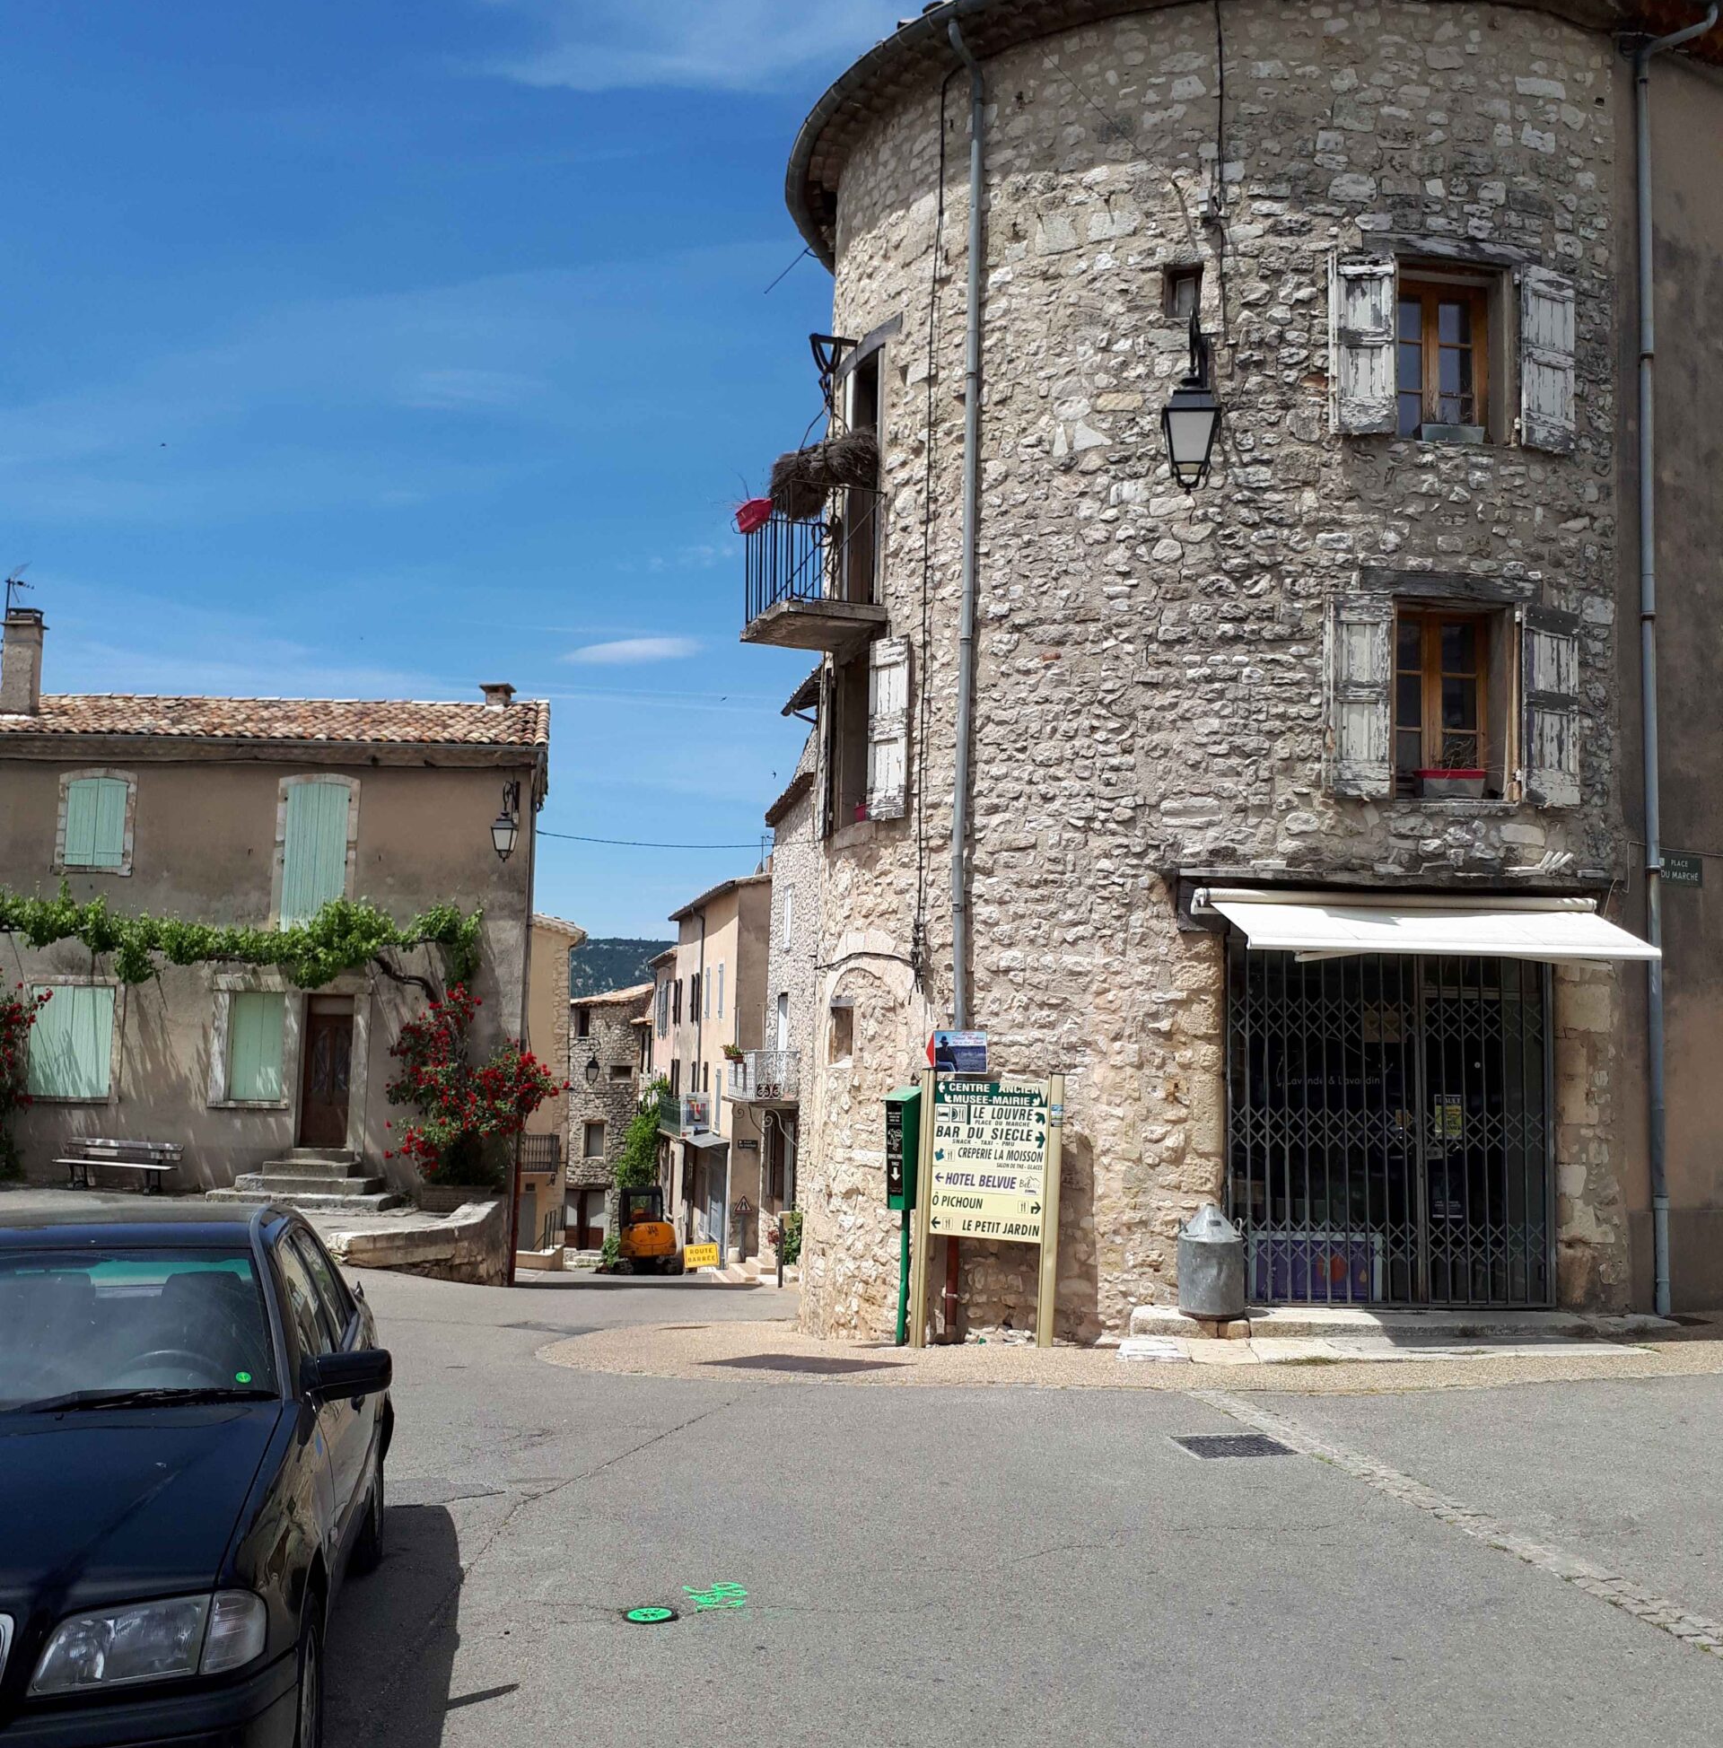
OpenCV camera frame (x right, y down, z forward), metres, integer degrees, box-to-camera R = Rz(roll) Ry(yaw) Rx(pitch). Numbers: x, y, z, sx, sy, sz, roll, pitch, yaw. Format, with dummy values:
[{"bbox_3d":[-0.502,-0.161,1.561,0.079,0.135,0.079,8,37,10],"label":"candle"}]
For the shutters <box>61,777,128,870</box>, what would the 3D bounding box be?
[{"bbox_3d":[-11.658,-0.781,27.316,0.875,1.323,0.060,1,-5,-1],"label":"shutters"}]

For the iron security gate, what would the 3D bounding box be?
[{"bbox_3d":[3.544,1.646,12.070,2.255,2.473,0.250,2,-6,-4],"label":"iron security gate"}]

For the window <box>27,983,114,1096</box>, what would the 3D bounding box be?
[{"bbox_3d":[-11.919,2.539,27.061,1.223,1.687,0.080,1,-5,-1],"label":"window"}]

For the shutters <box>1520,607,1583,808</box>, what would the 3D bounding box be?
[{"bbox_3d":[5.220,-1.257,13.444,0.523,1.456,0.050,3,-6,-24],"label":"shutters"}]

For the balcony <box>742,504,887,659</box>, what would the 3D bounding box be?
[{"bbox_3d":[-0.377,-2.403,14.388,0.800,1.100,1.280,3,-6,-19],"label":"balcony"}]

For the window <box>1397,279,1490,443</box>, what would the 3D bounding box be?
[{"bbox_3d":[4.336,-3.890,13.698,0.960,1.260,0.100,2,-5,-9],"label":"window"}]

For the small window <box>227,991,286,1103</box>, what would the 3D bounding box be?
[{"bbox_3d":[-9.186,2.632,27.255,0.759,1.658,0.060,1,-5,-1],"label":"small window"}]

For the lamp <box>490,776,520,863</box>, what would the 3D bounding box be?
[{"bbox_3d":[-5.232,-0.769,26.767,0.380,1.200,0.780,1,-6,2],"label":"lamp"}]

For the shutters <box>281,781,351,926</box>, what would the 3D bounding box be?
[{"bbox_3d":[-8.331,-0.223,27.330,0.959,2.338,0.060,1,-5,-1],"label":"shutters"}]

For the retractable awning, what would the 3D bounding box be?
[{"bbox_3d":[3.714,0.343,11.723,2.750,0.477,0.950,2,-6,-5],"label":"retractable awning"}]

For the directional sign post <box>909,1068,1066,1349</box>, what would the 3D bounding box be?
[{"bbox_3d":[0.843,2.248,12.016,0.990,1.839,0.100,-1,-6,24],"label":"directional sign post"}]

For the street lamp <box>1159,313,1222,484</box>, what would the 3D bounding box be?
[{"bbox_3d":[2.199,-3.090,11.911,0.380,1.170,0.700,0,-6,17],"label":"street lamp"}]

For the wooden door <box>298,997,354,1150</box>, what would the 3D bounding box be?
[{"bbox_3d":[-8.043,2.987,26.969,0.755,2.296,0.120,1,-6,2],"label":"wooden door"}]

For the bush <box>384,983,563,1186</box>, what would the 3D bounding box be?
[{"bbox_3d":[-5.671,3.104,26.260,2.500,2.950,1.100,1,-6,2],"label":"bush"}]

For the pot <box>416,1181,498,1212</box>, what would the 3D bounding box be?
[{"bbox_3d":[-5.919,4.775,26.265,1.100,0.380,0.480,1,-5,-2],"label":"pot"}]

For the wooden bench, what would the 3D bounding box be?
[{"bbox_3d":[-10.974,4.339,26.497,1.740,0.690,0.560,4,-5,-1],"label":"wooden bench"}]

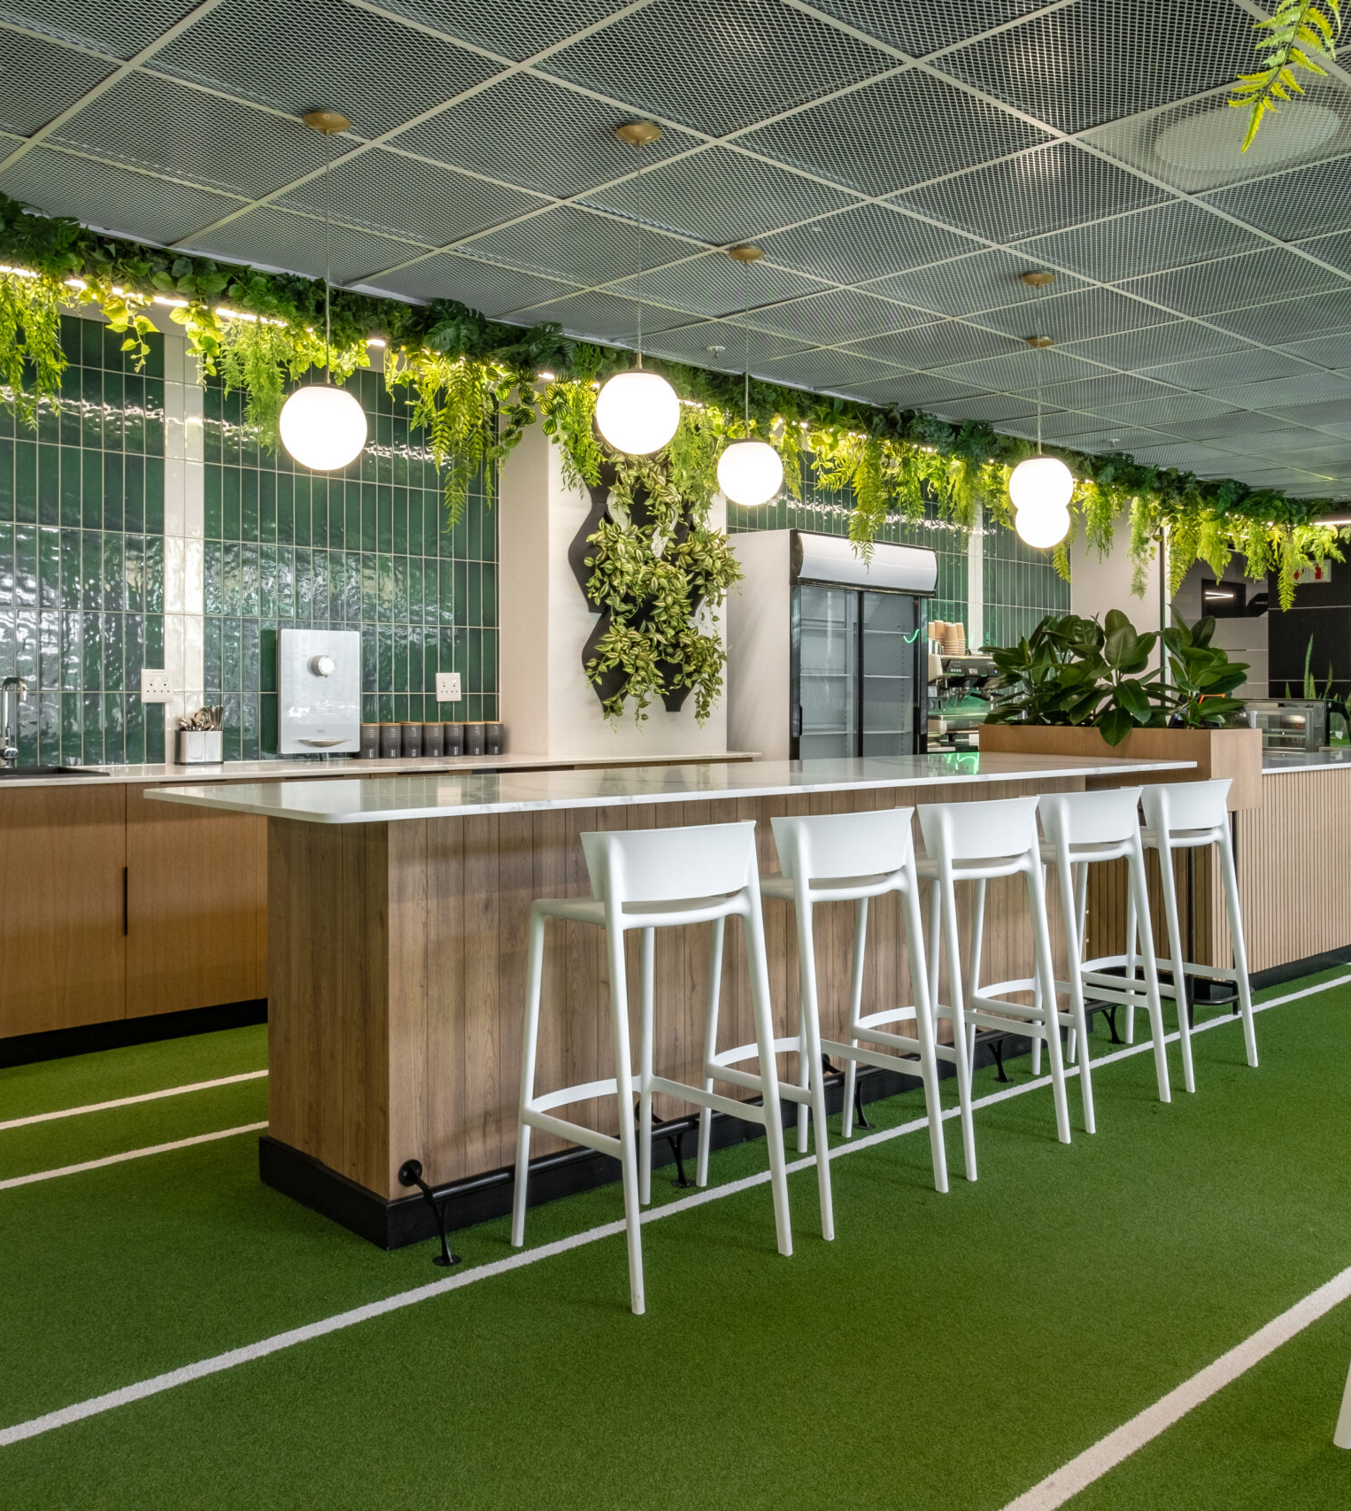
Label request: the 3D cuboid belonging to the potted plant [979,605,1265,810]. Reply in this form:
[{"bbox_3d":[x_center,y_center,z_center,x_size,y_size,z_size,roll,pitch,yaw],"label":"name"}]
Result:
[{"bbox_3d":[1.888,-0.195,5.683,0.560,0.775,1.090,-2,3,-43],"label":"potted plant"}]

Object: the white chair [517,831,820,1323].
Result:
[{"bbox_3d":[-0.056,0.613,2.886,0.500,0.945,0.465,-2,3,-43],"label":"white chair"}]

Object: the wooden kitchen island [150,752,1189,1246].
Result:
[{"bbox_3d":[0.348,0.550,4.361,3.805,0.962,0.940,-2,3,-43],"label":"wooden kitchen island"}]

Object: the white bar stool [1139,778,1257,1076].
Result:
[{"bbox_3d":[1.630,0.568,4.420,0.500,0.945,0.470,-2,3,-43],"label":"white bar stool"}]

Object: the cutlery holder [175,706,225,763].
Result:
[{"bbox_3d":[-1.855,-0.078,5.186,0.165,0.227,0.100,-2,3,-43],"label":"cutlery holder"}]

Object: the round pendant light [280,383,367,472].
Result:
[{"bbox_3d":[-0.839,-0.783,3.157,0.205,0.210,0.205,1,2,0],"label":"round pendant light"}]

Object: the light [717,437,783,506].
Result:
[{"bbox_3d":[0.228,-0.868,4.054,0.205,0.210,0.205,1,2,0],"label":"light"}]

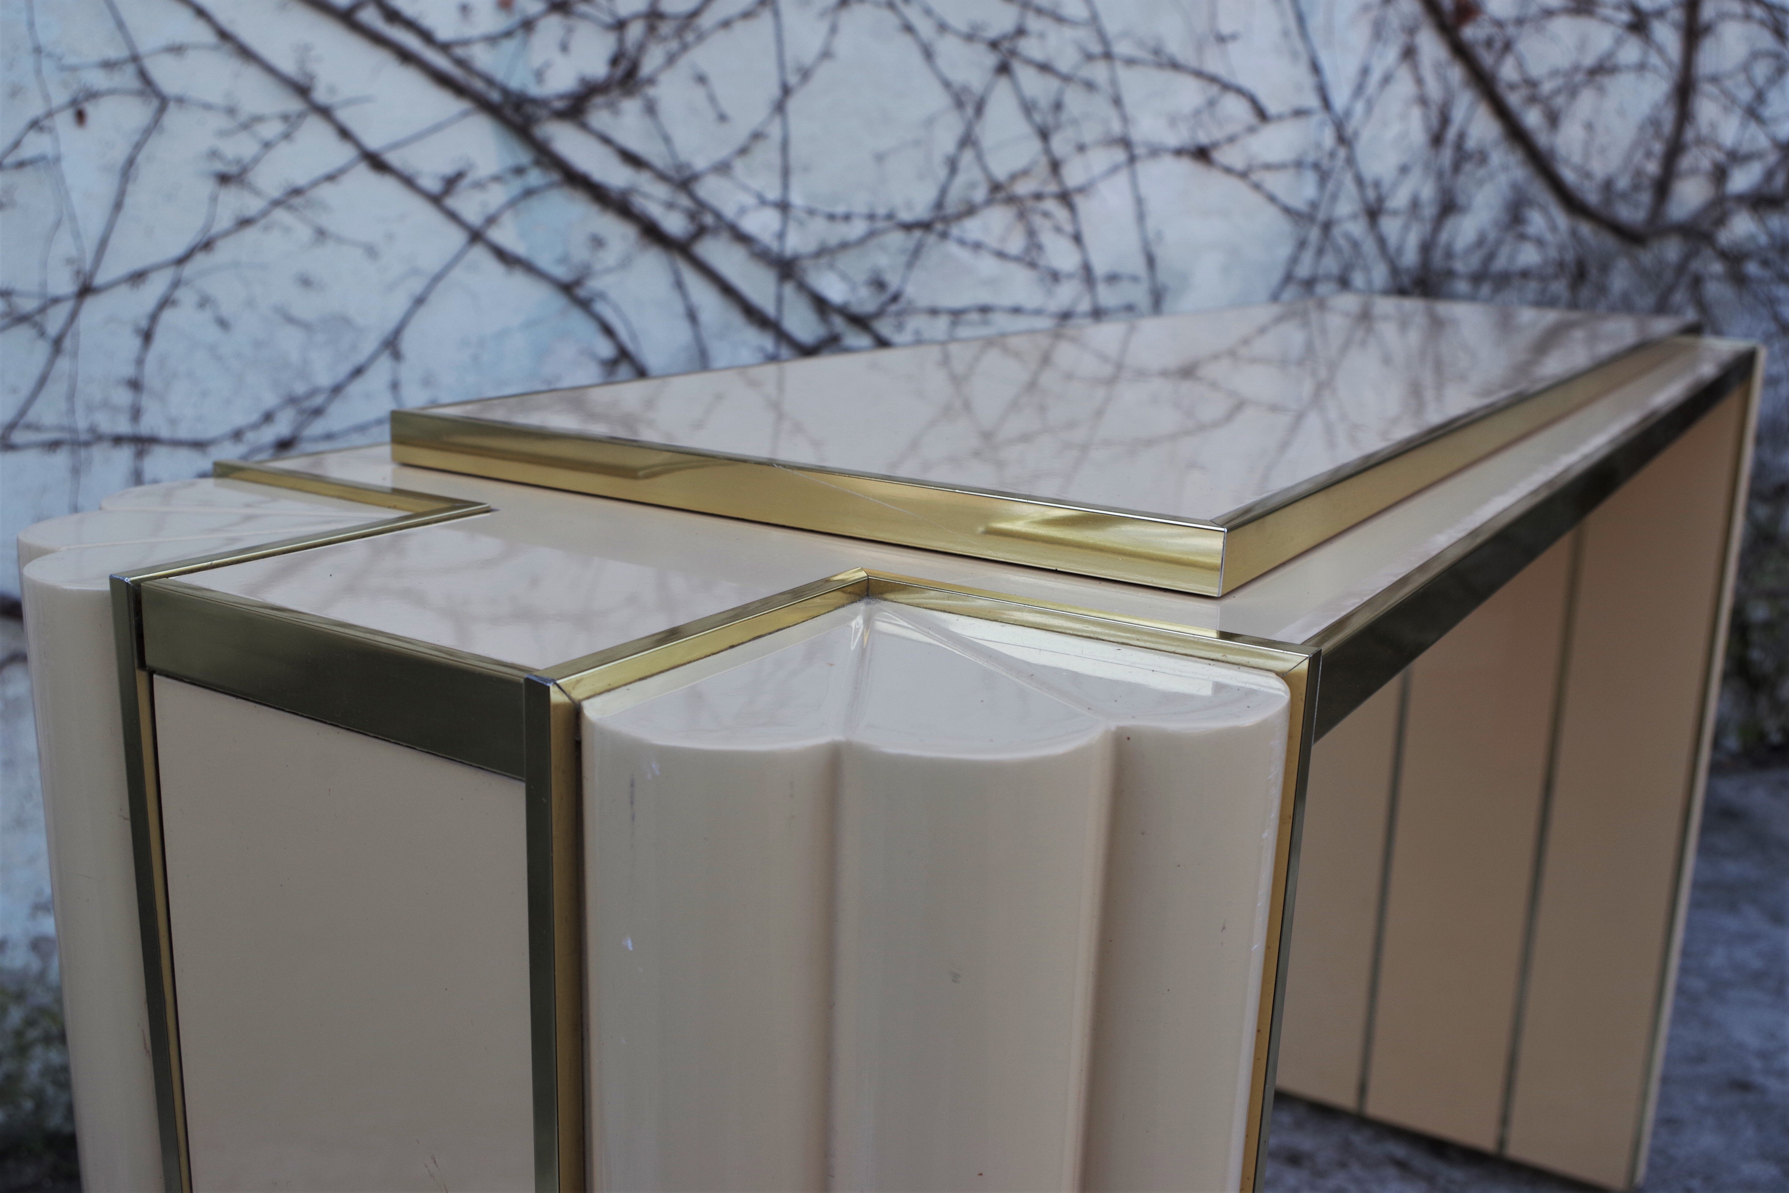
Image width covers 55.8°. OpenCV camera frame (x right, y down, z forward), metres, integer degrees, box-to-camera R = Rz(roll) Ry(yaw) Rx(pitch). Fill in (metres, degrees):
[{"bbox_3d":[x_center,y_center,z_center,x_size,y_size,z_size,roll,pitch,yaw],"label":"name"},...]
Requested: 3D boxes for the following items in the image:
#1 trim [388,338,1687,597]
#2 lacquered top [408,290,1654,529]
[{"bbox_3d":[0.247,-0.137,0.981,0.299,0.018,1.135,10,16,29],"label":"trim"},{"bbox_3d":[0.247,-0.138,0.981,0.291,0.016,1.127,10,16,29],"label":"lacquered top"}]

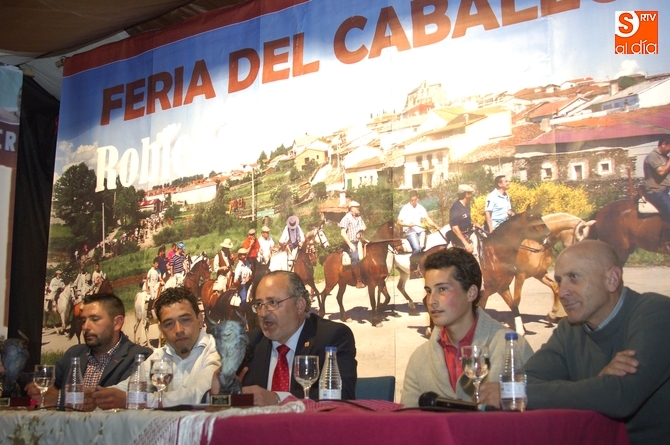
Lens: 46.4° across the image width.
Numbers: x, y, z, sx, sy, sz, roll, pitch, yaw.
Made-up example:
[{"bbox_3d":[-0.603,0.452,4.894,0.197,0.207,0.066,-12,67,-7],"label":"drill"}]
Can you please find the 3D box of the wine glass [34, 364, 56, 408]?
[{"bbox_3d":[-1.022,0.583,2.750,0.073,0.160,0.073,0,-13,0],"label":"wine glass"}]

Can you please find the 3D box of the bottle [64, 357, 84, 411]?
[{"bbox_3d":[-0.928,0.579,2.790,0.065,0.193,0.065,0,-13,0],"label":"bottle"}]

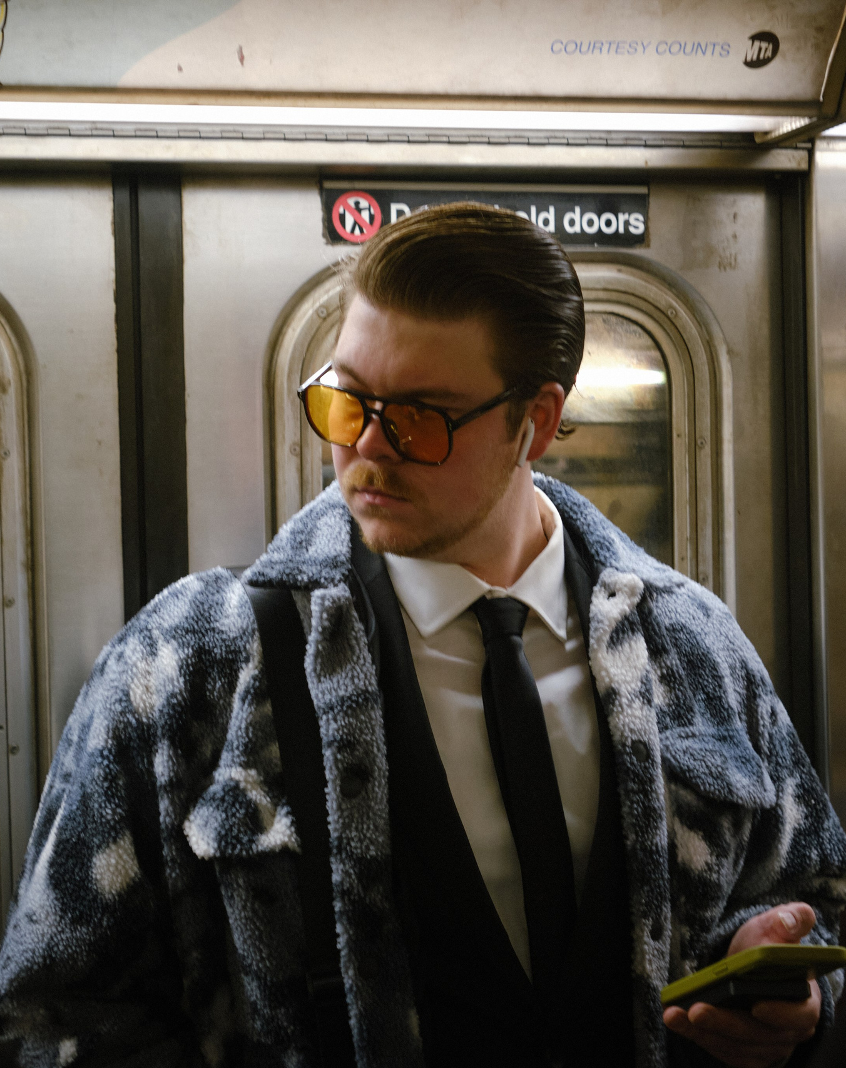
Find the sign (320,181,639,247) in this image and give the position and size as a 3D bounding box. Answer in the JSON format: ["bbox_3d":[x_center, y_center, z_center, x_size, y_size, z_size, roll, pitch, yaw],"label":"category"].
[{"bbox_3d":[0.062,-0.301,1.722,0.320,0.059,0.004,-2,1,-13],"label":"sign"}]

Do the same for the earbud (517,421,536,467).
[{"bbox_3d":[0.076,-0.067,1.362,0.019,0.039,0.017,14,4,26],"label":"earbud"}]

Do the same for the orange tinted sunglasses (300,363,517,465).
[{"bbox_3d":[0.007,-0.104,1.383,0.147,0.052,0.145,14,33,36],"label":"orange tinted sunglasses"}]

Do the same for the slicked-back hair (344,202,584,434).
[{"bbox_3d":[0.033,-0.168,1.390,0.166,0.170,0.205,14,33,36],"label":"slicked-back hair"}]

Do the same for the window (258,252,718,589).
[{"bbox_3d":[0.081,0.117,1.733,0.446,0.750,0.045,-2,1,-13],"label":"window"}]

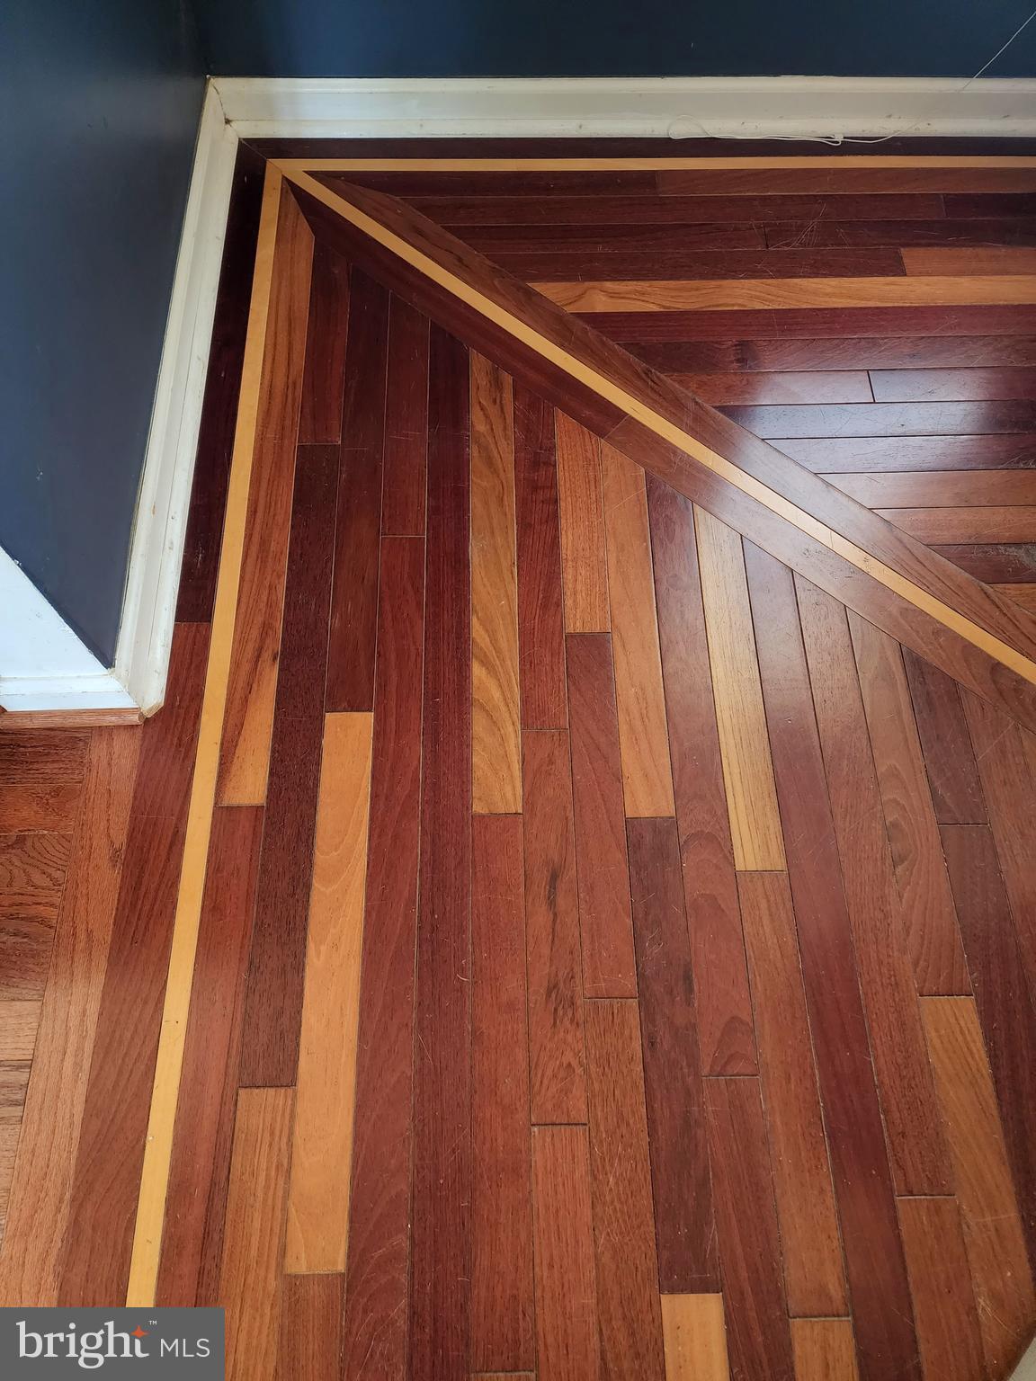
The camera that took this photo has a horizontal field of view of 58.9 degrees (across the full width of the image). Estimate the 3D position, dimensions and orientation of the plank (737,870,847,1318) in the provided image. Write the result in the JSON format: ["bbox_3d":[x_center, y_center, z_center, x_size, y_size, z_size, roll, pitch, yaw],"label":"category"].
[{"bbox_3d":[0.270,0.387,0.923,0.057,0.019,0.408,-1,66,-1],"label":"plank"}]

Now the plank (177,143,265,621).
[{"bbox_3d":[-0.408,-0.473,1.294,0.055,0.019,0.860,-1,66,-1],"label":"plank"}]

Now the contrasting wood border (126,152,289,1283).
[{"bbox_3d":[-0.364,-0.124,1.149,0.026,0.018,1.549,-1,67,-1],"label":"contrasting wood border"}]

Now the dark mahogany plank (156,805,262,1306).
[{"bbox_3d":[-0.306,0.357,0.932,0.058,0.019,0.490,-1,66,-1],"label":"dark mahogany plank"}]

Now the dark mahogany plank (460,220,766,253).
[{"bbox_3d":[0.131,-0.679,1.392,0.482,0.018,0.058,-1,67,-1],"label":"dark mahogany plank"}]

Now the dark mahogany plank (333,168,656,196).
[{"bbox_3d":[-0.044,-0.781,1.430,0.527,0.019,0.058,-1,66,-1],"label":"dark mahogany plank"}]

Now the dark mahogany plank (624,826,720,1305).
[{"bbox_3d":[0.153,0.350,0.939,0.057,0.019,0.448,-1,66,-1],"label":"dark mahogany plank"}]

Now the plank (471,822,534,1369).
[{"bbox_3d":[-0.018,0.379,0.934,0.058,0.018,0.515,-1,67,-1],"label":"plank"}]

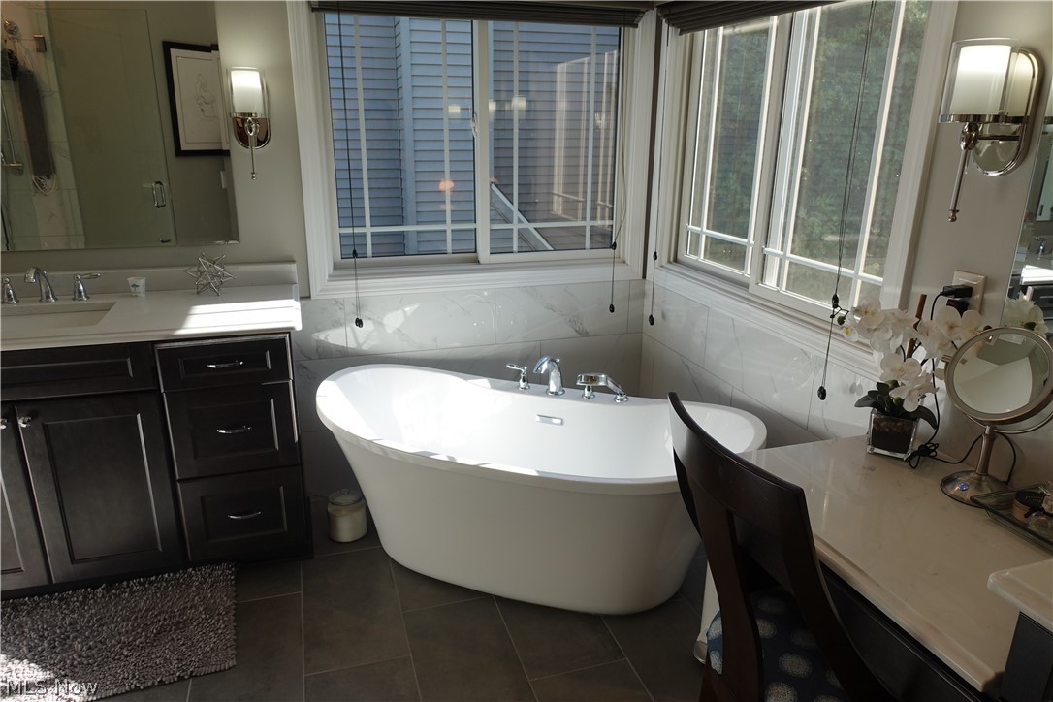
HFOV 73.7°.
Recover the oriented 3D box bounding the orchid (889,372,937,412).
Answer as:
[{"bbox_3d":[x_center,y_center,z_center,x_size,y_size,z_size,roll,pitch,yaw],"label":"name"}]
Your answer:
[{"bbox_3d":[0.882,0.094,1.602,0.100,0.080,0.055,10,20,29],"label":"orchid"}]

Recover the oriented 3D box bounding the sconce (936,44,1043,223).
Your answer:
[{"bbox_3d":[0.935,-0.447,1.457,0.153,0.361,0.122,-5,18,-16],"label":"sconce"}]

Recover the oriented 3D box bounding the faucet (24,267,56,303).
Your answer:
[{"bbox_3d":[-1.600,-0.216,2.308,0.056,0.125,0.165,-5,18,-16],"label":"faucet"}]

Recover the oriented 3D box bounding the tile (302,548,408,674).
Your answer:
[{"bbox_3d":[-0.576,0.827,2.304,0.305,0.010,0.608,-5,18,-16],"label":"tile"}]

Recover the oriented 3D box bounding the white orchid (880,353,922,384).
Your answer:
[{"bbox_3d":[0.849,0.041,1.594,0.090,0.068,0.045,10,20,28],"label":"white orchid"}]

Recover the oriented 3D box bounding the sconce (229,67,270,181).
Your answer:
[{"bbox_3d":[-0.954,-0.774,2.412,0.122,0.361,0.153,-5,18,-16],"label":"sconce"}]

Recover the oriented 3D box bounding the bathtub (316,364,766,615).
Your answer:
[{"bbox_3d":[0.001,0.458,2.506,1.566,0.590,0.757,6,18,18],"label":"bathtub"}]

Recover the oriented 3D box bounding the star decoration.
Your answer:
[{"bbox_3d":[-1.110,-0.271,2.458,0.158,0.148,0.148,-5,18,-16],"label":"star decoration"}]

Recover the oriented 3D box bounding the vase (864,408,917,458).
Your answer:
[{"bbox_3d":[0.869,0.189,1.667,0.090,0.105,0.090,9,19,26],"label":"vase"}]

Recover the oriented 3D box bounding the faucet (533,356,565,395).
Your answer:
[{"bbox_3d":[0.086,0.099,2.676,0.065,0.158,0.165,12,21,33],"label":"faucet"}]

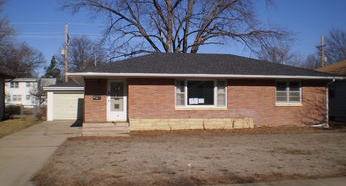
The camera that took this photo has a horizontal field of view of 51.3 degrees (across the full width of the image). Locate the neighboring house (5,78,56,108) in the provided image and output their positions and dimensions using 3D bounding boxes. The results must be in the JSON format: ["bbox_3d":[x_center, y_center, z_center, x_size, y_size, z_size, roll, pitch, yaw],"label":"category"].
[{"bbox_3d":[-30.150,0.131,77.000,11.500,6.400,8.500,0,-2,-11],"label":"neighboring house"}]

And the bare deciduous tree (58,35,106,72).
[{"bbox_3d":[-15.582,-3.414,62.000,8.300,12.900,8.000,0,-2,-11],"label":"bare deciduous tree"}]

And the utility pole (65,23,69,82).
[{"bbox_3d":[-12.092,-2.718,41.000,0.330,10.400,0.330,0,-2,-11],"label":"utility pole"}]

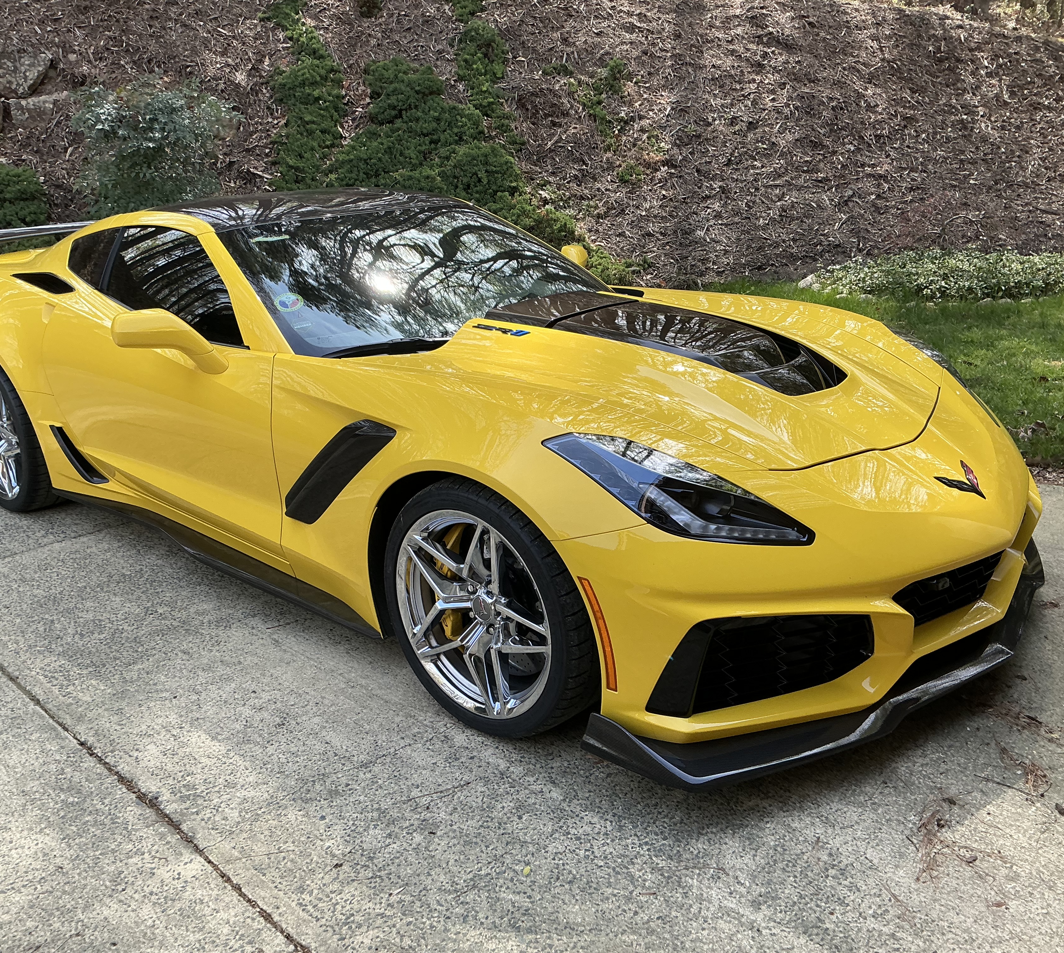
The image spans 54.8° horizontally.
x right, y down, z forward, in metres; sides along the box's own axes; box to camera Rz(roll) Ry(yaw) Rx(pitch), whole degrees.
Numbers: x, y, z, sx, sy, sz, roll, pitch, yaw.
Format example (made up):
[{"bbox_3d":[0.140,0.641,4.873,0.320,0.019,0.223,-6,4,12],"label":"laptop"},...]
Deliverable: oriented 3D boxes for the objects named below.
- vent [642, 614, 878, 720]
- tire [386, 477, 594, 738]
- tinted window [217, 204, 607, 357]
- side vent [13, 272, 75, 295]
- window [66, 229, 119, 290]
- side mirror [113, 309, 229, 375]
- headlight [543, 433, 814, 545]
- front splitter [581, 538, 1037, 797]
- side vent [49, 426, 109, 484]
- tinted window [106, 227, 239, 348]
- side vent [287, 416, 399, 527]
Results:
[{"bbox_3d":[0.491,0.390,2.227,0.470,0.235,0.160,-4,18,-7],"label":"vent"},{"bbox_3d":[-0.057,0.293,2.538,0.652,0.652,0.290,14,23,40],"label":"tire"},{"bbox_3d":[-0.319,-0.738,3.536,0.840,0.180,1.470,42,39,25],"label":"tinted window"},{"bbox_3d":[-1.813,-0.719,3.794,0.440,0.085,0.120,14,24,40],"label":"side vent"},{"bbox_3d":[-1.600,-0.805,3.764,0.420,0.245,0.060,16,-9,44],"label":"window"},{"bbox_3d":[-1.062,-0.401,3.010,0.330,0.195,0.200,14,24,40],"label":"side mirror"},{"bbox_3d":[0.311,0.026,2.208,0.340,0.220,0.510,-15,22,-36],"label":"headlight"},{"bbox_3d":[0.967,0.377,2.750,0.620,0.125,1.890,14,23,40],"label":"front splitter"},{"bbox_3d":[-1.629,-0.077,3.708,0.320,0.190,0.070,9,20,30],"label":"side vent"},{"bbox_3d":[-1.173,-0.643,3.372,0.925,0.355,0.070,14,-4,40],"label":"tinted window"},{"bbox_3d":[-0.509,-0.002,2.691,0.530,0.335,0.100,14,24,40],"label":"side vent"}]

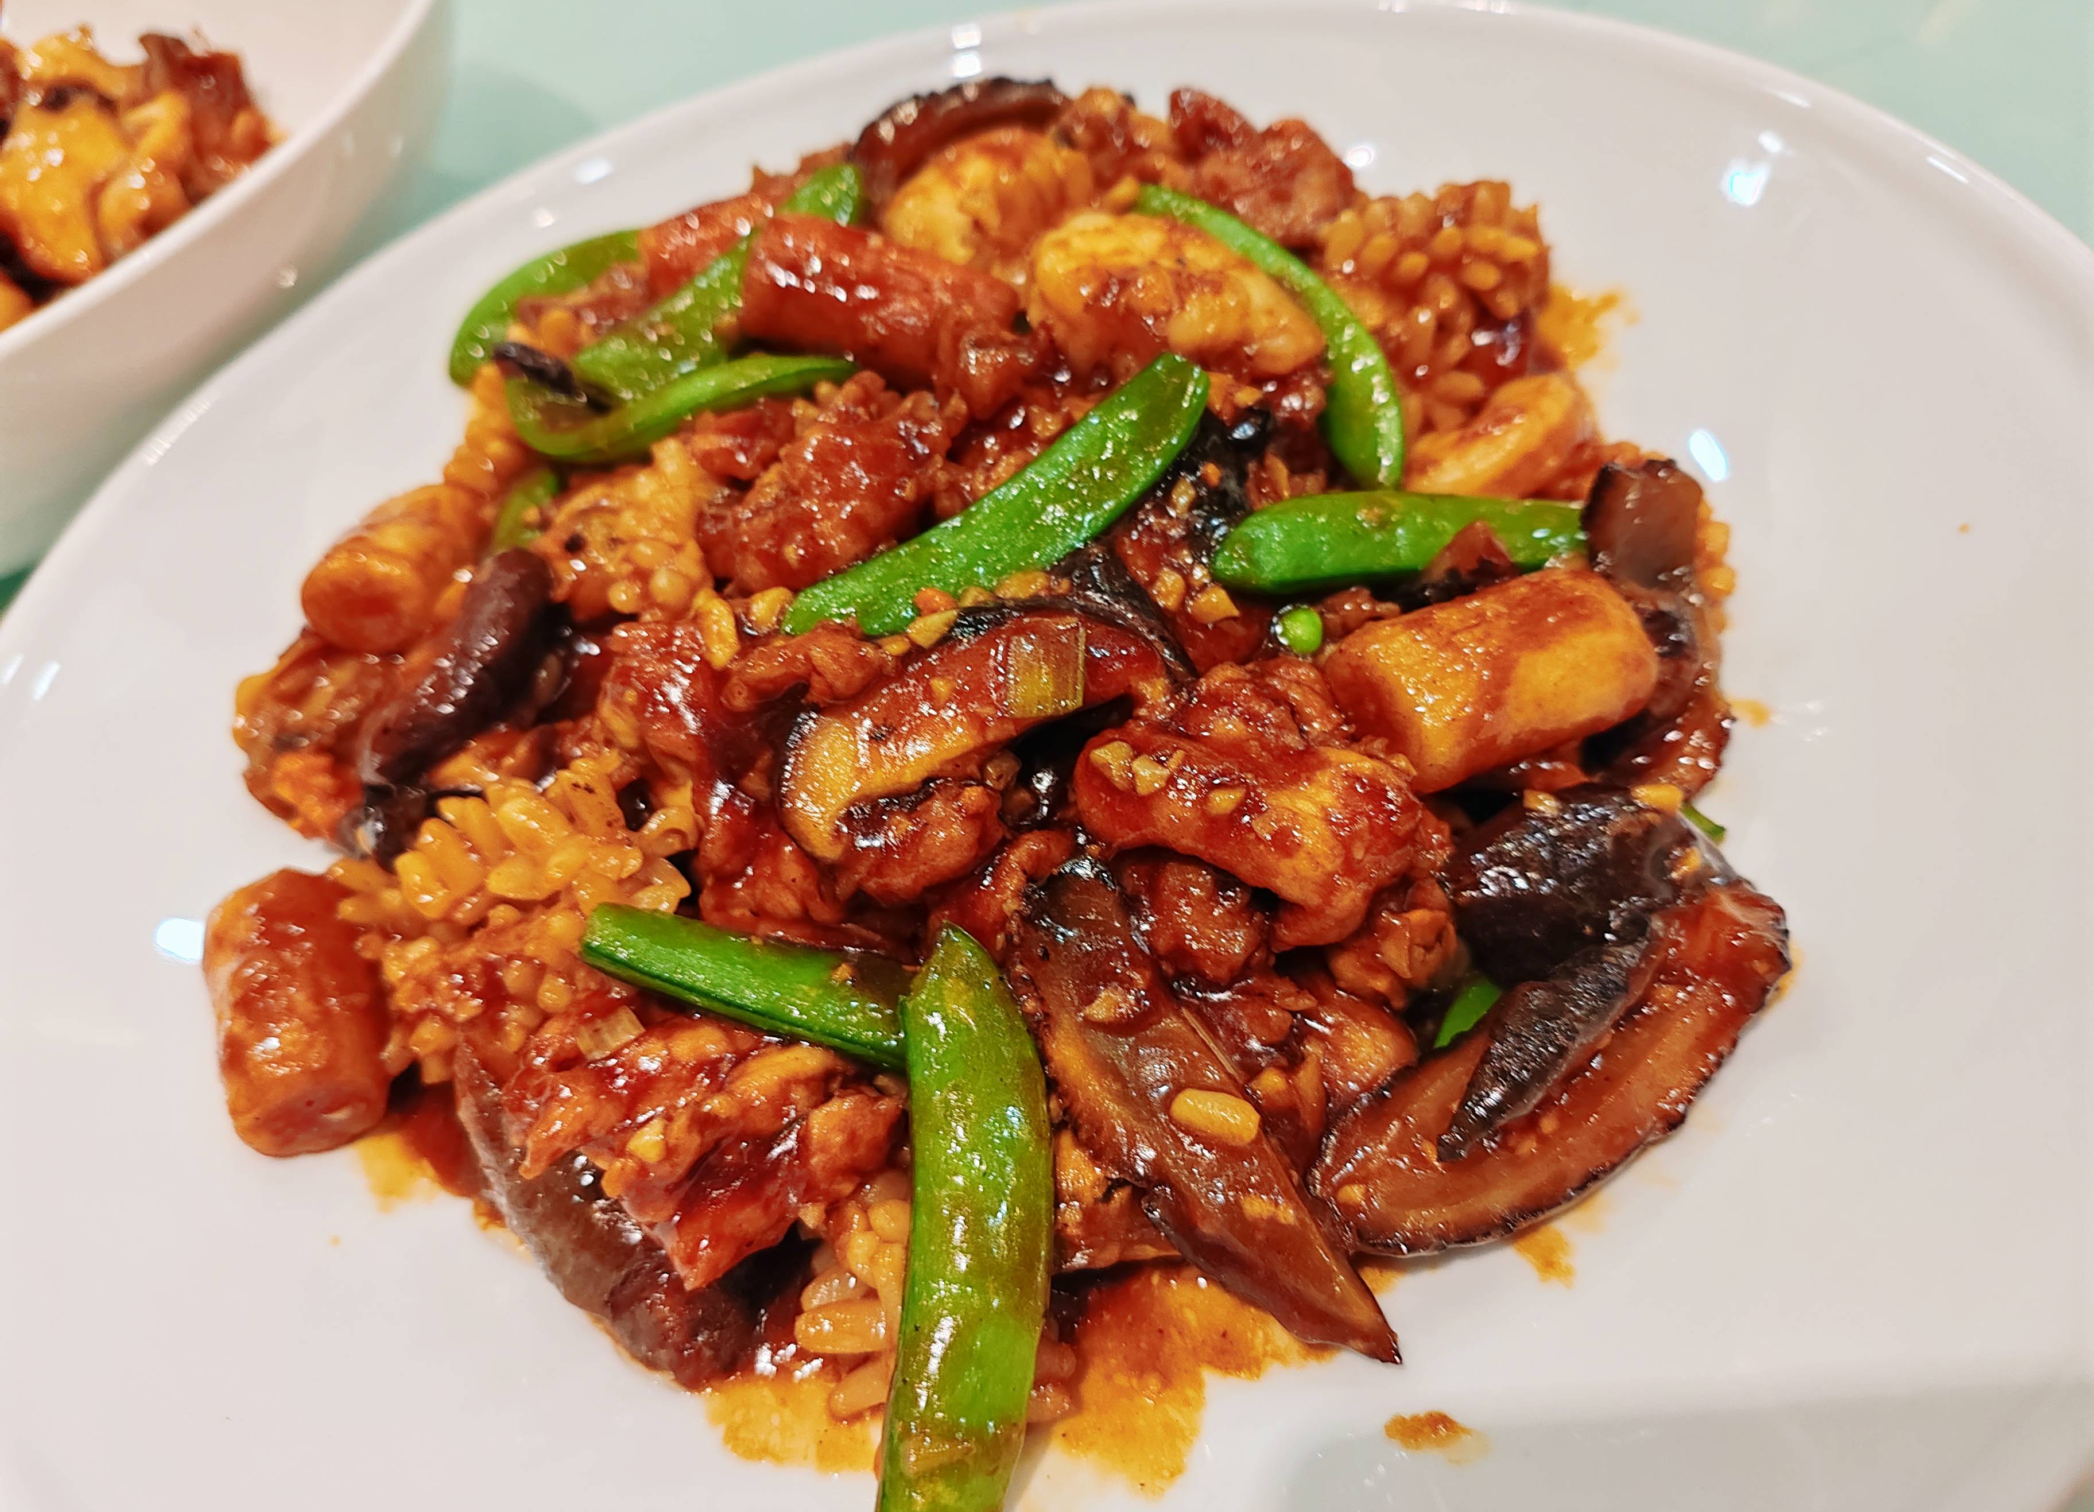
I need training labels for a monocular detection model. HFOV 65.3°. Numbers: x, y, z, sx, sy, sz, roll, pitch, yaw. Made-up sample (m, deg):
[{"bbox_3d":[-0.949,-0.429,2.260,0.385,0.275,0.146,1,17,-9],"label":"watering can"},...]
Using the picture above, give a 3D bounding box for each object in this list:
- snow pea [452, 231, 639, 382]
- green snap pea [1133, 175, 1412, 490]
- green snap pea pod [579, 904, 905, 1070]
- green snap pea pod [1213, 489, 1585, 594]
[{"bbox_3d":[-0.076,-0.072,0.260,0.038,0.010,0.016,-30,71,-6],"label":"snow pea"},{"bbox_3d":[0.032,-0.057,0.221,0.018,0.012,0.065,-29,57,-2],"label":"green snap pea"},{"bbox_3d":[-0.029,0.024,0.166,0.043,0.007,0.009,11,62,20],"label":"green snap pea pod"},{"bbox_3d":[0.043,-0.025,0.191,0.044,0.008,0.011,-2,76,1],"label":"green snap pea pod"}]

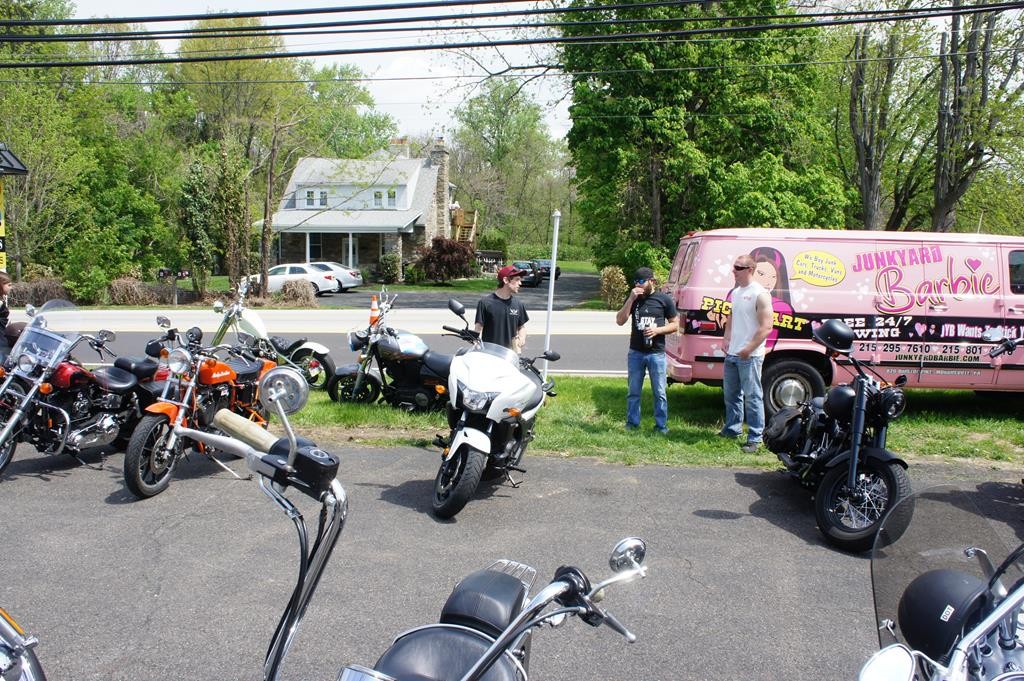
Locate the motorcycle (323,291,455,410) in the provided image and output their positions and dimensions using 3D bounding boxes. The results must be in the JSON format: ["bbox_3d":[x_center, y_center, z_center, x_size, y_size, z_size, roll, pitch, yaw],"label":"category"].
[{"bbox_3d":[-0.950,0.170,9.750,2.150,1.380,0.820,0,5,-5],"label":"motorcycle"}]

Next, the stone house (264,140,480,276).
[{"bbox_3d":[-9.100,-8.000,54.000,10.000,8.600,11.000,1,5,6],"label":"stone house"}]

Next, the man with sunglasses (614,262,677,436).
[{"bbox_3d":[1.435,0.095,9.169,0.660,1.740,0.450,2,5,11],"label":"man with sunglasses"}]

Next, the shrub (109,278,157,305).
[{"bbox_3d":[-12.900,-1.630,30.000,1.700,0.970,1.200,0,5,0],"label":"shrub"}]

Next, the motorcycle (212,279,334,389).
[{"bbox_3d":[-3.590,-0.111,12.235,2.320,1.400,0.770,3,6,20],"label":"motorcycle"}]

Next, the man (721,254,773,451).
[{"bbox_3d":[2.230,0.100,8.350,0.330,1.820,0.500,-3,6,-35],"label":"man"}]

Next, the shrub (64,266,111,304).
[{"bbox_3d":[-14.928,-1.921,30.937,1.600,1.350,1.450,1,5,0],"label":"shrub"}]

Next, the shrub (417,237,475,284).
[{"bbox_3d":[-3.773,-4.648,50.877,3.400,2.650,3.000,1,5,0],"label":"shrub"}]

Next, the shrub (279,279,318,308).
[{"bbox_3d":[-7.100,-1.560,29.300,1.300,1.000,1.200,0,5,0],"label":"shrub"}]

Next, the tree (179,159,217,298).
[{"bbox_3d":[-11.750,-4.200,33.000,1.450,5.100,1.400,0,5,0],"label":"tree"}]

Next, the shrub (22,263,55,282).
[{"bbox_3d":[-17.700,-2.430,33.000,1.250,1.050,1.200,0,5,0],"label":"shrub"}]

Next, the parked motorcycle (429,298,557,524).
[{"bbox_3d":[-0.101,0.488,7.107,0.900,1.360,2.200,2,6,16],"label":"parked motorcycle"}]

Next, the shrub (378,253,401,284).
[{"bbox_3d":[-6.470,-3.800,46.500,1.200,1.700,1.200,0,5,0],"label":"shrub"}]

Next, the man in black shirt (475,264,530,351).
[{"bbox_3d":[-0.083,0.116,8.719,0.580,1.740,0.380,0,5,-12],"label":"man in black shirt"}]

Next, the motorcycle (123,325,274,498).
[{"bbox_3d":[-2.550,0.530,7.550,0.820,1.200,2.150,2,5,16],"label":"motorcycle"}]

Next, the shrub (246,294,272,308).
[{"bbox_3d":[-8.300,-1.280,29.100,0.900,0.470,0.750,0,5,0],"label":"shrub"}]

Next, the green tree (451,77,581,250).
[{"bbox_3d":[0.278,-17.030,89.161,12.500,18.000,12.000,1,5,0],"label":"green tree"}]

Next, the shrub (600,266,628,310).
[{"bbox_3d":[3.442,-1.753,29.431,0.950,1.470,0.950,1,5,0],"label":"shrub"}]

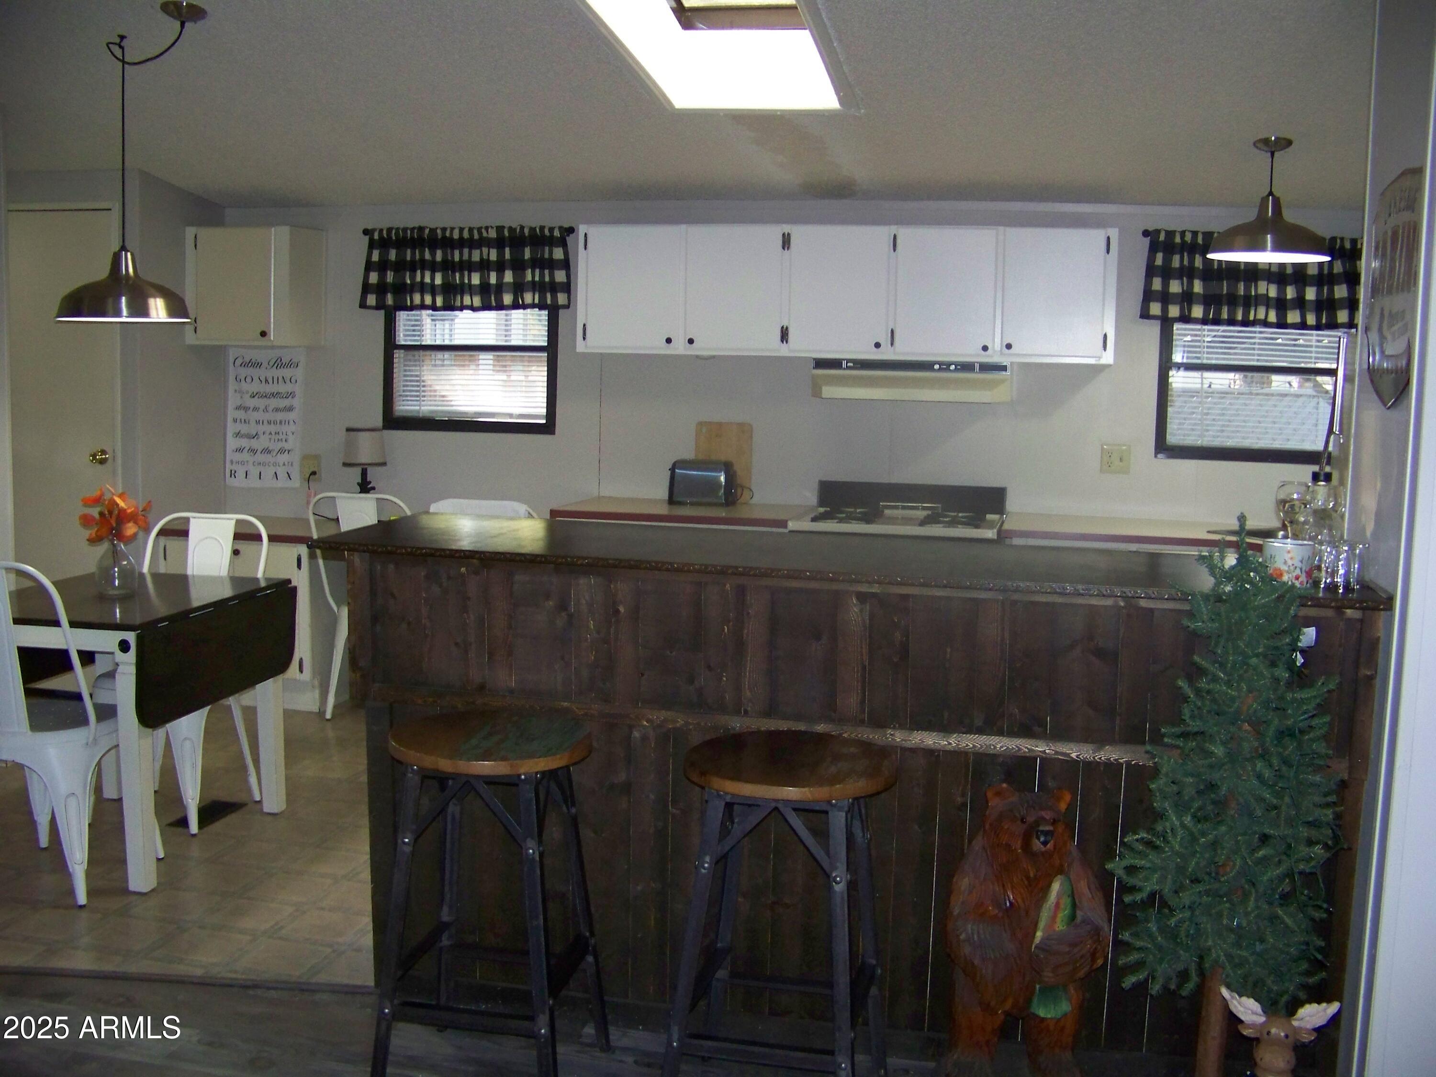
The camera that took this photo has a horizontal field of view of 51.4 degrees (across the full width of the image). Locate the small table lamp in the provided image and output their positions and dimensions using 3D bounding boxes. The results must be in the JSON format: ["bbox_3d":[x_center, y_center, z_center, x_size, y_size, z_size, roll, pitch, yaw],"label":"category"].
[{"bbox_3d":[-1.486,-0.248,6.278,0.187,0.434,0.187,3,7,11],"label":"small table lamp"}]

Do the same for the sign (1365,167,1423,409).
[{"bbox_3d":[1.319,-0.489,2.968,0.032,0.467,0.400,3,7,11],"label":"sign"}]

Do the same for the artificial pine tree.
[{"bbox_3d":[0.939,0.575,2.785,0.430,1.250,0.410,3,7,12],"label":"artificial pine tree"}]

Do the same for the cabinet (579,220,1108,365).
[{"bbox_3d":[0.493,-0.966,5.881,2.090,0.505,0.310,3,7,12],"label":"cabinet"}]

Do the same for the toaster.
[{"bbox_3d":[-0.051,-0.227,6.016,0.270,0.178,0.175,3,7,11],"label":"toaster"}]

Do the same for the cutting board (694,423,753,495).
[{"bbox_3d":[0.020,-0.312,6.127,0.242,0.326,0.018,3,3,11],"label":"cutting board"}]

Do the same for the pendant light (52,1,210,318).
[{"bbox_3d":[-1.635,-1.048,4.276,0.540,0.870,0.430,3,7,12],"label":"pendant light"}]

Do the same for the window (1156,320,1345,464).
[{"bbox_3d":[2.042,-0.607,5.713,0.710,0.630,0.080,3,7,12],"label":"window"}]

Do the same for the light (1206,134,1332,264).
[{"bbox_3d":[1.780,-1.084,4.805,0.400,0.385,0.400,3,7,12],"label":"light"}]

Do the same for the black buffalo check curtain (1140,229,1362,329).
[{"bbox_3d":[2.069,-0.982,5.609,0.950,0.360,0.090,3,7,11],"label":"black buffalo check curtain"}]

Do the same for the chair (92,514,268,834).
[{"bbox_3d":[-1.737,0.408,4.744,0.445,0.930,0.510,3,7,11],"label":"chair"}]

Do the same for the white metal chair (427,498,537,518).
[{"bbox_3d":[-0.869,0.296,6.004,0.450,0.925,0.500,3,7,11],"label":"white metal chair"}]

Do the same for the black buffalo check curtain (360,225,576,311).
[{"bbox_3d":[-1.056,-1.132,6.234,0.950,0.357,0.090,3,7,11],"label":"black buffalo check curtain"}]

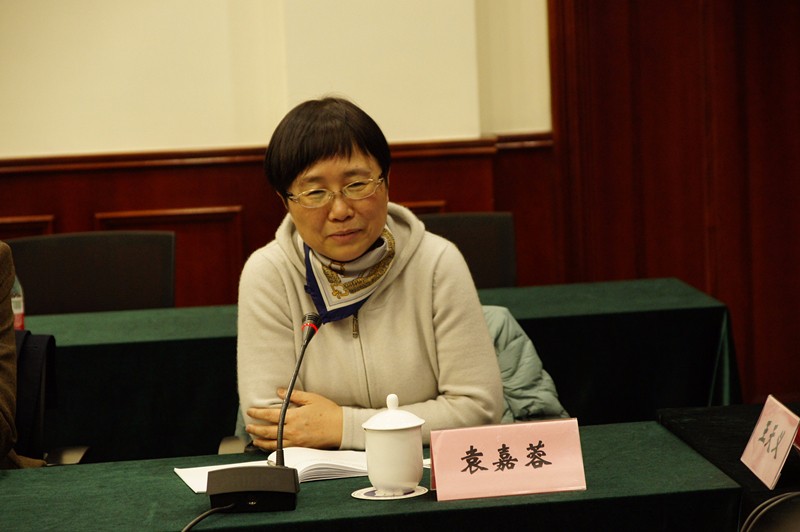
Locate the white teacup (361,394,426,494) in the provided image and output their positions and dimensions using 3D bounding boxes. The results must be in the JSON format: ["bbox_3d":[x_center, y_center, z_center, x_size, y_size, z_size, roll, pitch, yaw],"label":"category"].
[{"bbox_3d":[-0.011,0.239,3.347,0.086,0.138,0.086,-2,7,0],"label":"white teacup"}]

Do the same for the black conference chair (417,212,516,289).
[{"bbox_3d":[0.141,0.344,5.686,0.540,0.900,0.580,-3,7,-11],"label":"black conference chair"}]

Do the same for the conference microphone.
[{"bbox_3d":[-0.180,0.194,3.327,0.160,0.242,0.190,-3,7,-11],"label":"conference microphone"}]

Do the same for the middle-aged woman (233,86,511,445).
[{"bbox_3d":[-0.053,0.371,3.856,0.450,1.260,0.680,-3,7,-11],"label":"middle-aged woman"}]

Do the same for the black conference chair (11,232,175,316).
[{"bbox_3d":[-0.663,0.390,5.530,0.540,0.900,0.580,-3,7,-11],"label":"black conference chair"}]

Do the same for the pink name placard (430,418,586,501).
[{"bbox_3d":[0.143,0.257,3.342,0.200,0.090,0.074,-3,7,-11],"label":"pink name placard"}]

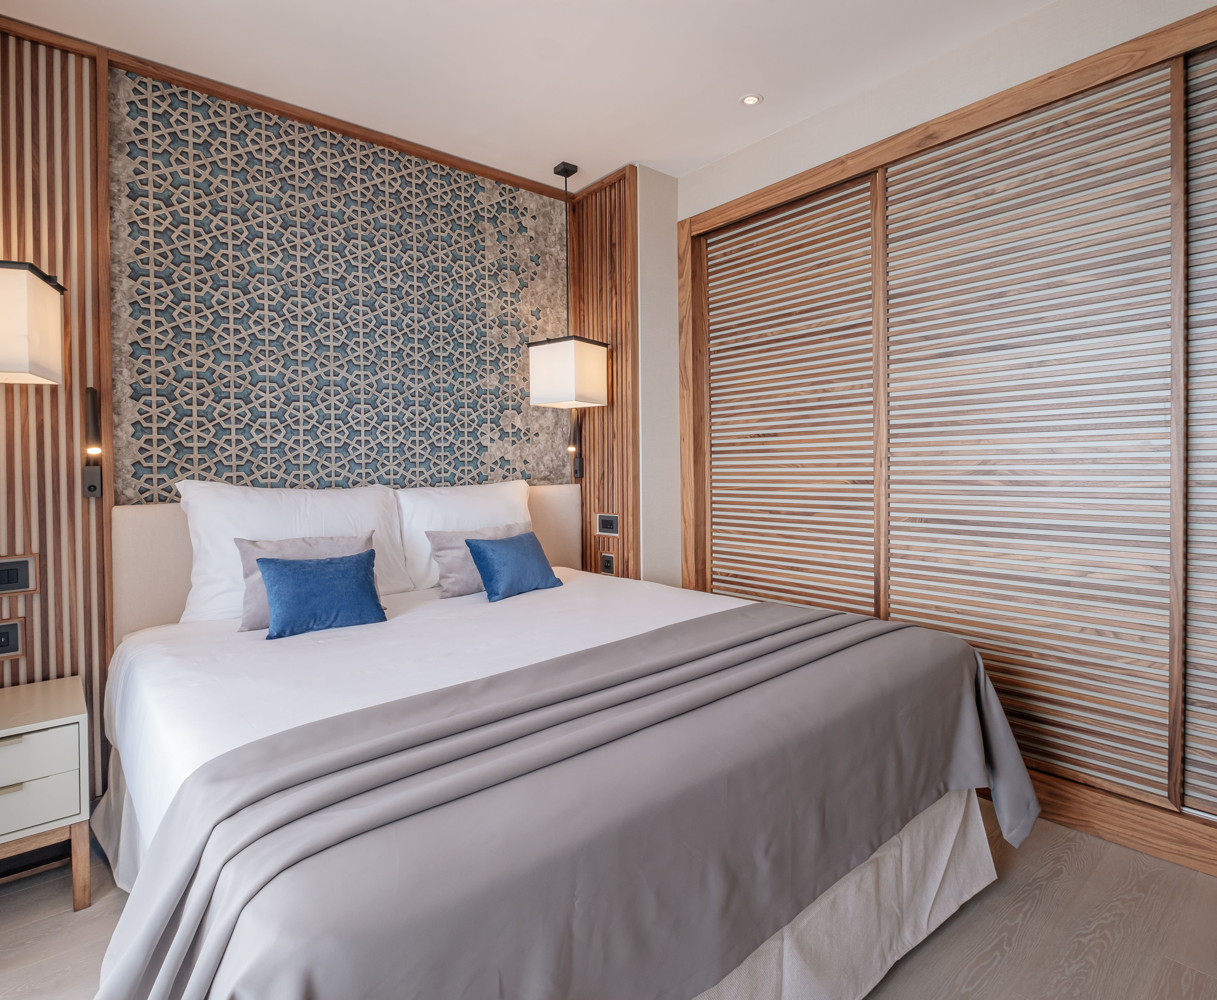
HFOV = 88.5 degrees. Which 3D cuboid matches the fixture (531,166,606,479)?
[{"bbox_3d":[-0.209,-0.995,3.180,0.280,1.400,0.280,0,1,34],"label":"fixture"}]

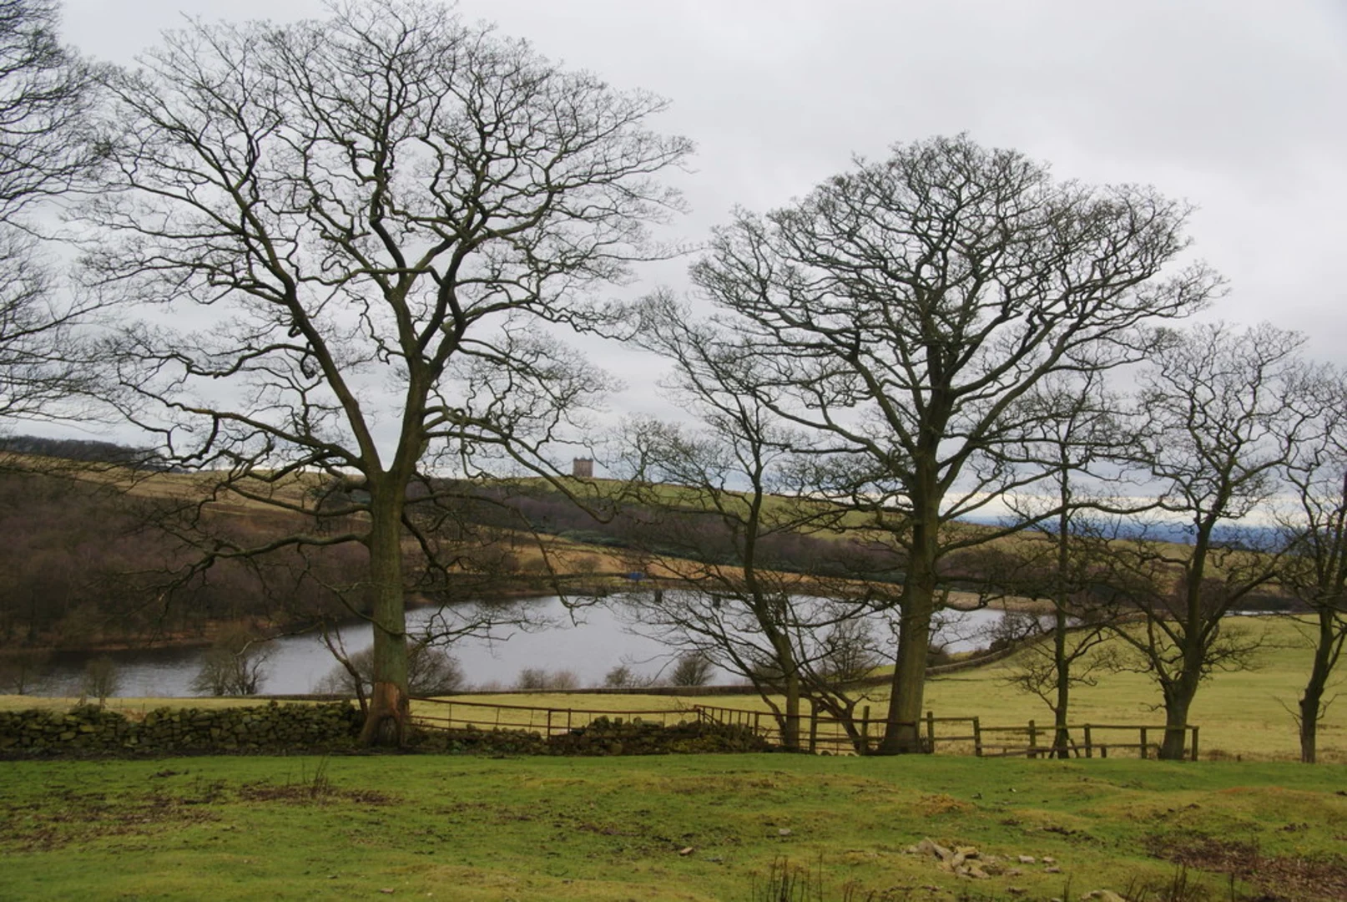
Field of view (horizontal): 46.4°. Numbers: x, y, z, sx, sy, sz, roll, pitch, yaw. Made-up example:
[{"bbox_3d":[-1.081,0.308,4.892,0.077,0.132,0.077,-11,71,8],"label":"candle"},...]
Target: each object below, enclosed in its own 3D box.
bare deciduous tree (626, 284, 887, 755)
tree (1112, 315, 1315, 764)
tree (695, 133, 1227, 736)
[{"bbox_3d":[2.219,1.924,42.000,7.090,12.160,7.000,1,-2,0],"label":"bare deciduous tree"},{"bbox_3d":[14.626,2.444,43.000,5.520,11.970,5.700,1,-2,0],"label":"tree"},{"bbox_3d":[7.254,-0.206,41.000,13.630,16.100,13.000,1,-2,0],"label":"tree"}]

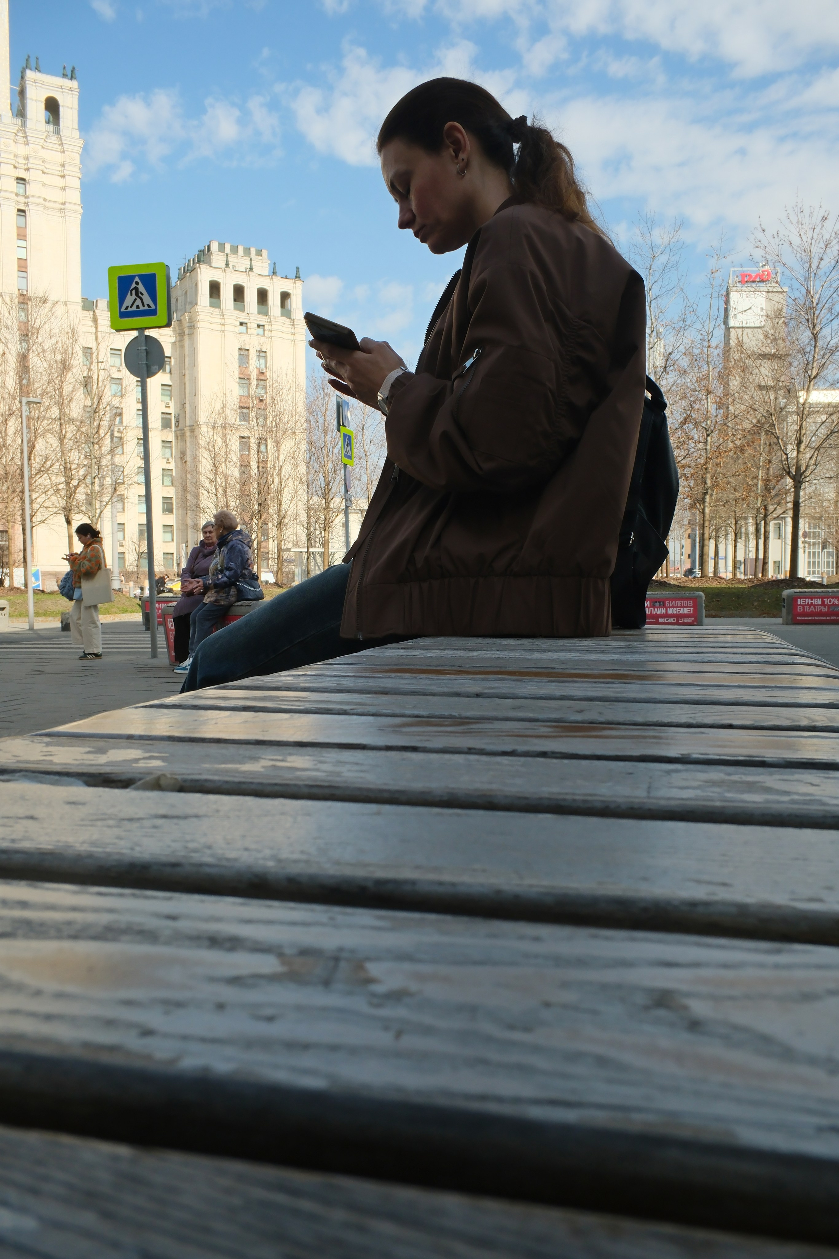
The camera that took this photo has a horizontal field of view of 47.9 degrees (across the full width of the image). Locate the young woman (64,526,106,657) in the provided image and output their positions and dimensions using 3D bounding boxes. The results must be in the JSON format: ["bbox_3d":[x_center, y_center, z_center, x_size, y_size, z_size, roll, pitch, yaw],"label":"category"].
[{"bbox_3d":[-3.886,-0.447,11.000,0.500,1.580,0.500,-1,3,-17],"label":"young woman"}]

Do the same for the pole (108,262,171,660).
[{"bbox_3d":[-3.145,-1.918,10.870,0.720,4.520,0.200,-1,3,14],"label":"pole"}]

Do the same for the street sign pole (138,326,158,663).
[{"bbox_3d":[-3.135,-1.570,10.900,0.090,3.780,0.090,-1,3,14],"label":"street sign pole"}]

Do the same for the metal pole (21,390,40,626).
[{"bbox_3d":[-8.296,-2.460,20.100,0.420,4.950,0.170,-1,3,-16],"label":"metal pole"}]

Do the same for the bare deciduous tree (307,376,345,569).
[{"bbox_3d":[-3.564,-5.832,36.000,1.800,8.100,1.800,-1,2,0],"label":"bare deciduous tree"}]

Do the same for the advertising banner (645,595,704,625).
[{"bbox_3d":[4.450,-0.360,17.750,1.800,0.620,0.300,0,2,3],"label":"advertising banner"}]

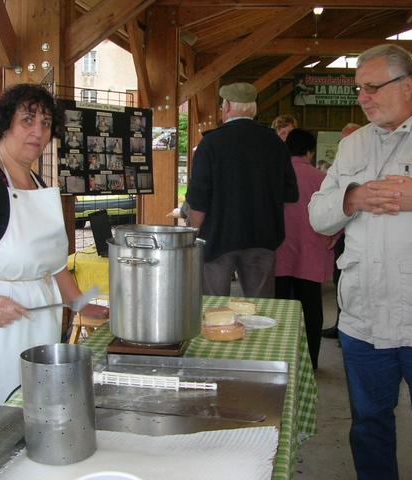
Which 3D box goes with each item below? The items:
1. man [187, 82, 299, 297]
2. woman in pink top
[{"bbox_3d":[0.185,0.113,3.345,0.560,1.800,0.400,-2,8,-13],"label":"man"},{"bbox_3d":[0.660,0.080,4.299,0.520,1.610,0.360,3,8,23],"label":"woman in pink top"}]

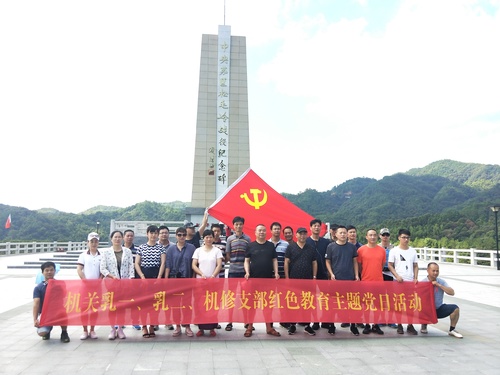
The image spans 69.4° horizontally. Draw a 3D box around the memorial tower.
[{"bbox_3d":[-2.598,-5.040,34.112,5.900,19.200,4.800,1,-8,-6],"label":"memorial tower"}]

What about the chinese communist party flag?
[{"bbox_3d":[0.315,0.480,6.500,1.750,1.150,0.200,41,-6,6],"label":"chinese communist party flag"}]

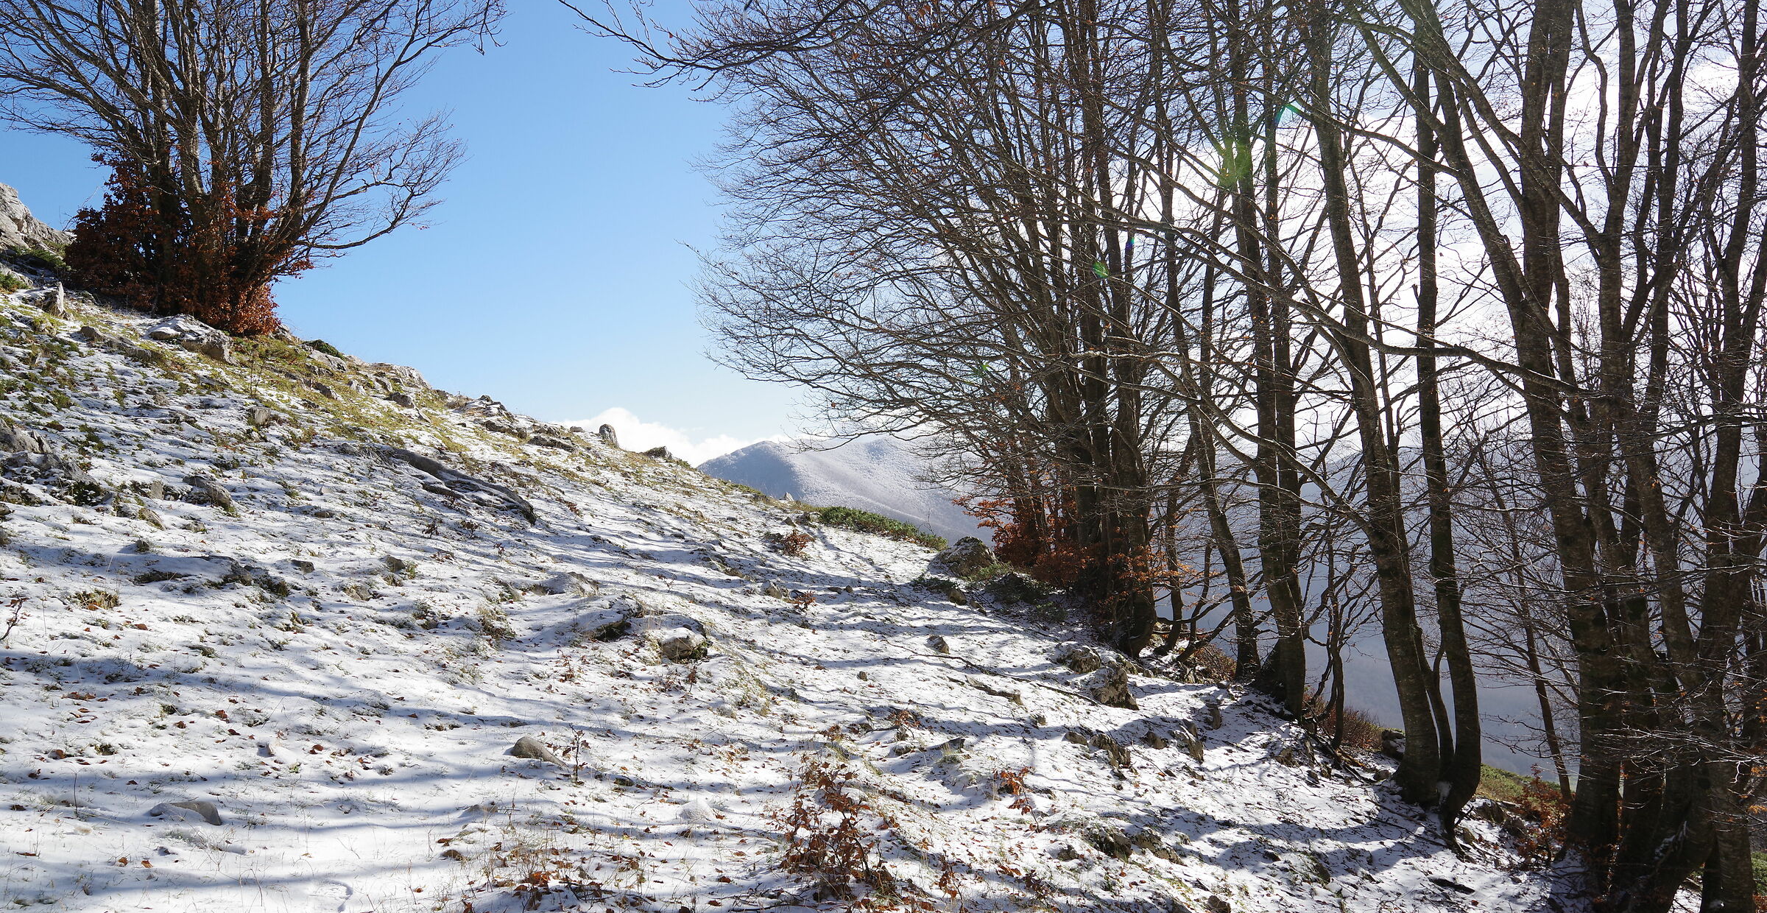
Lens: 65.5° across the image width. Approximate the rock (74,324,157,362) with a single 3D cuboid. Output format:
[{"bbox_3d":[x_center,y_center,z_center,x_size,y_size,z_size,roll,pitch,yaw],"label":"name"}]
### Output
[{"bbox_3d":[-7.632,-1.131,13.656,0.798,0.357,0.646,1,-2,-29],"label":"rock"}]

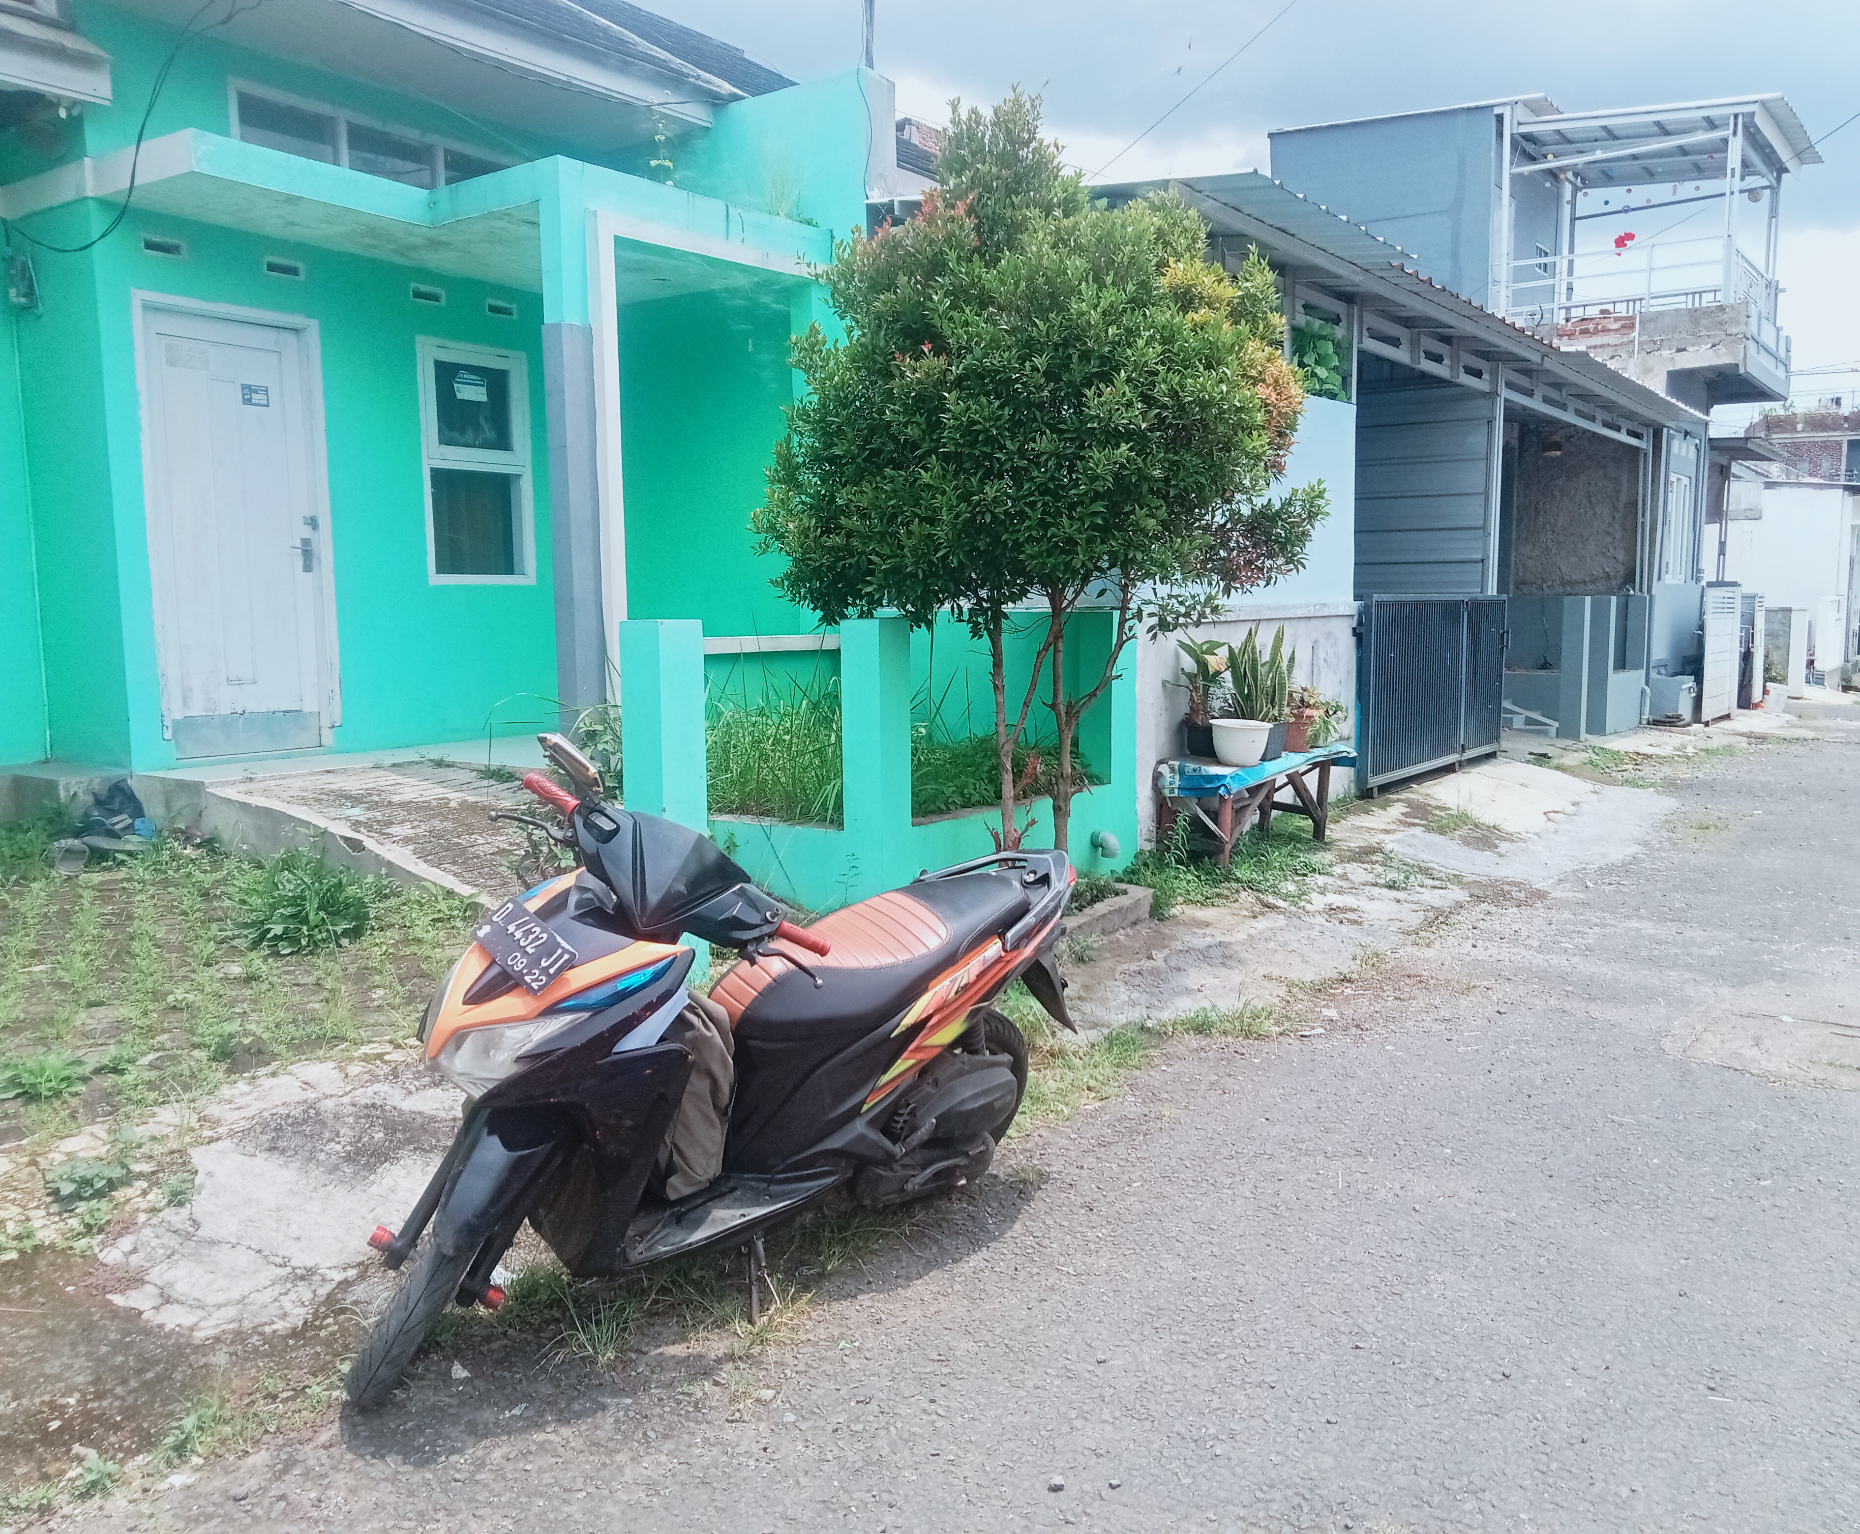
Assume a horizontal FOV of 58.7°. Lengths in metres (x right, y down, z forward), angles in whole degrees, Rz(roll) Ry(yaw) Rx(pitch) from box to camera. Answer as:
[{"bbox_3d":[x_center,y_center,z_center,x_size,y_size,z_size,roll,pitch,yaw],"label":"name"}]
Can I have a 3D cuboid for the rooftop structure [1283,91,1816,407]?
[{"bbox_3d":[7.564,-6.201,20.474,5.704,3.323,3.968,4,7,34],"label":"rooftop structure"}]

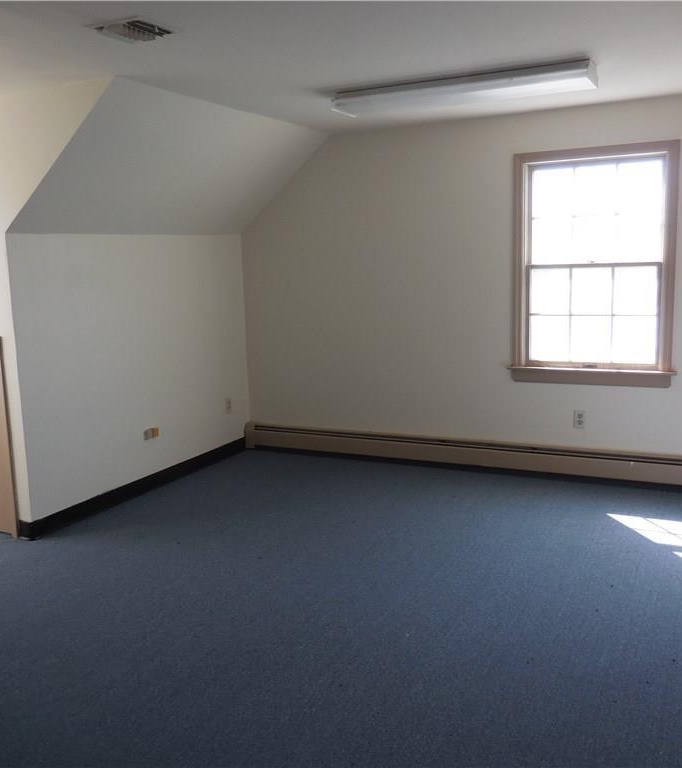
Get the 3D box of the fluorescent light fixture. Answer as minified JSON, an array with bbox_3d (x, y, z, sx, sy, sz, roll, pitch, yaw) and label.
[{"bbox_3d":[0.590,-1.467,3.709,1.282,0.075,0.317,3,11,27],"label":"fluorescent light fixture"}]

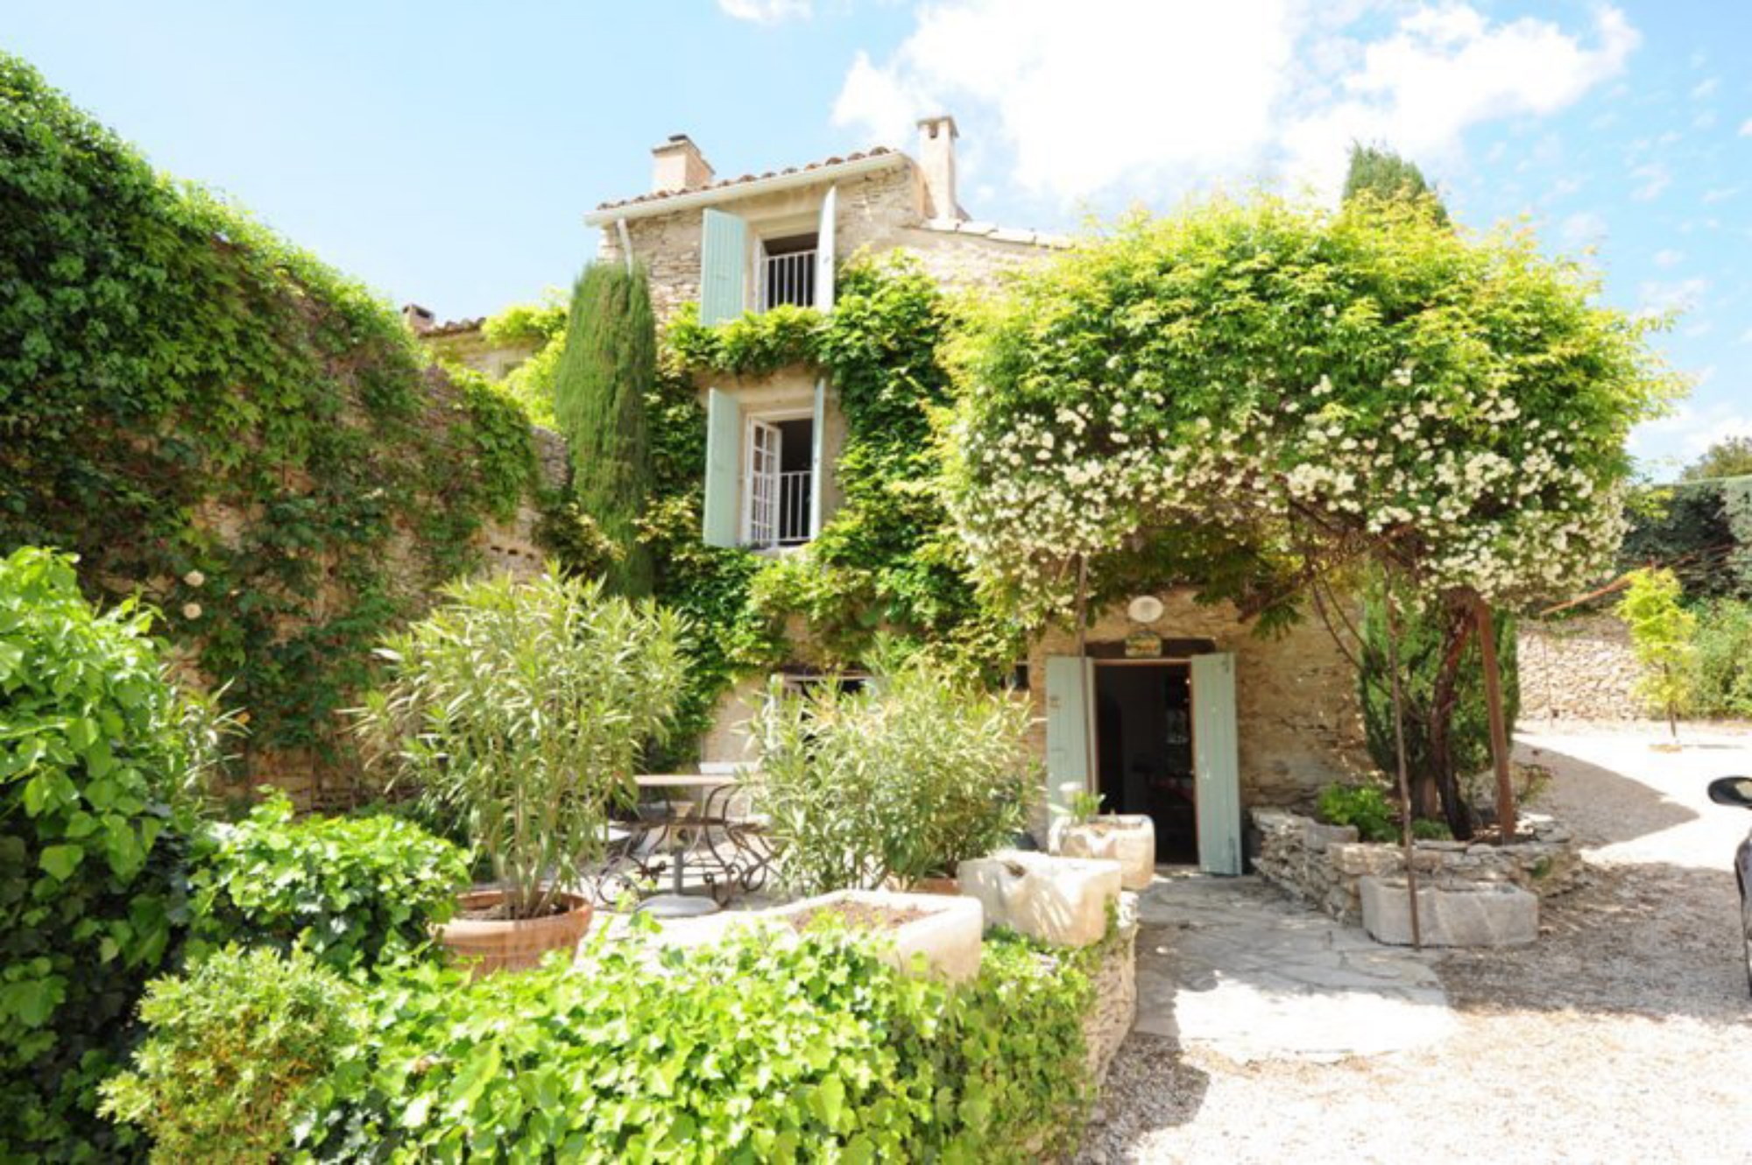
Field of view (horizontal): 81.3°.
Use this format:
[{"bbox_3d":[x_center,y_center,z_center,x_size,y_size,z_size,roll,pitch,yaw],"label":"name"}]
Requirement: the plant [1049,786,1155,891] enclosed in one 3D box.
[{"bbox_3d":[2.074,2.318,9.275,0.830,0.780,0.650,-2,-8,20],"label":"plant"}]

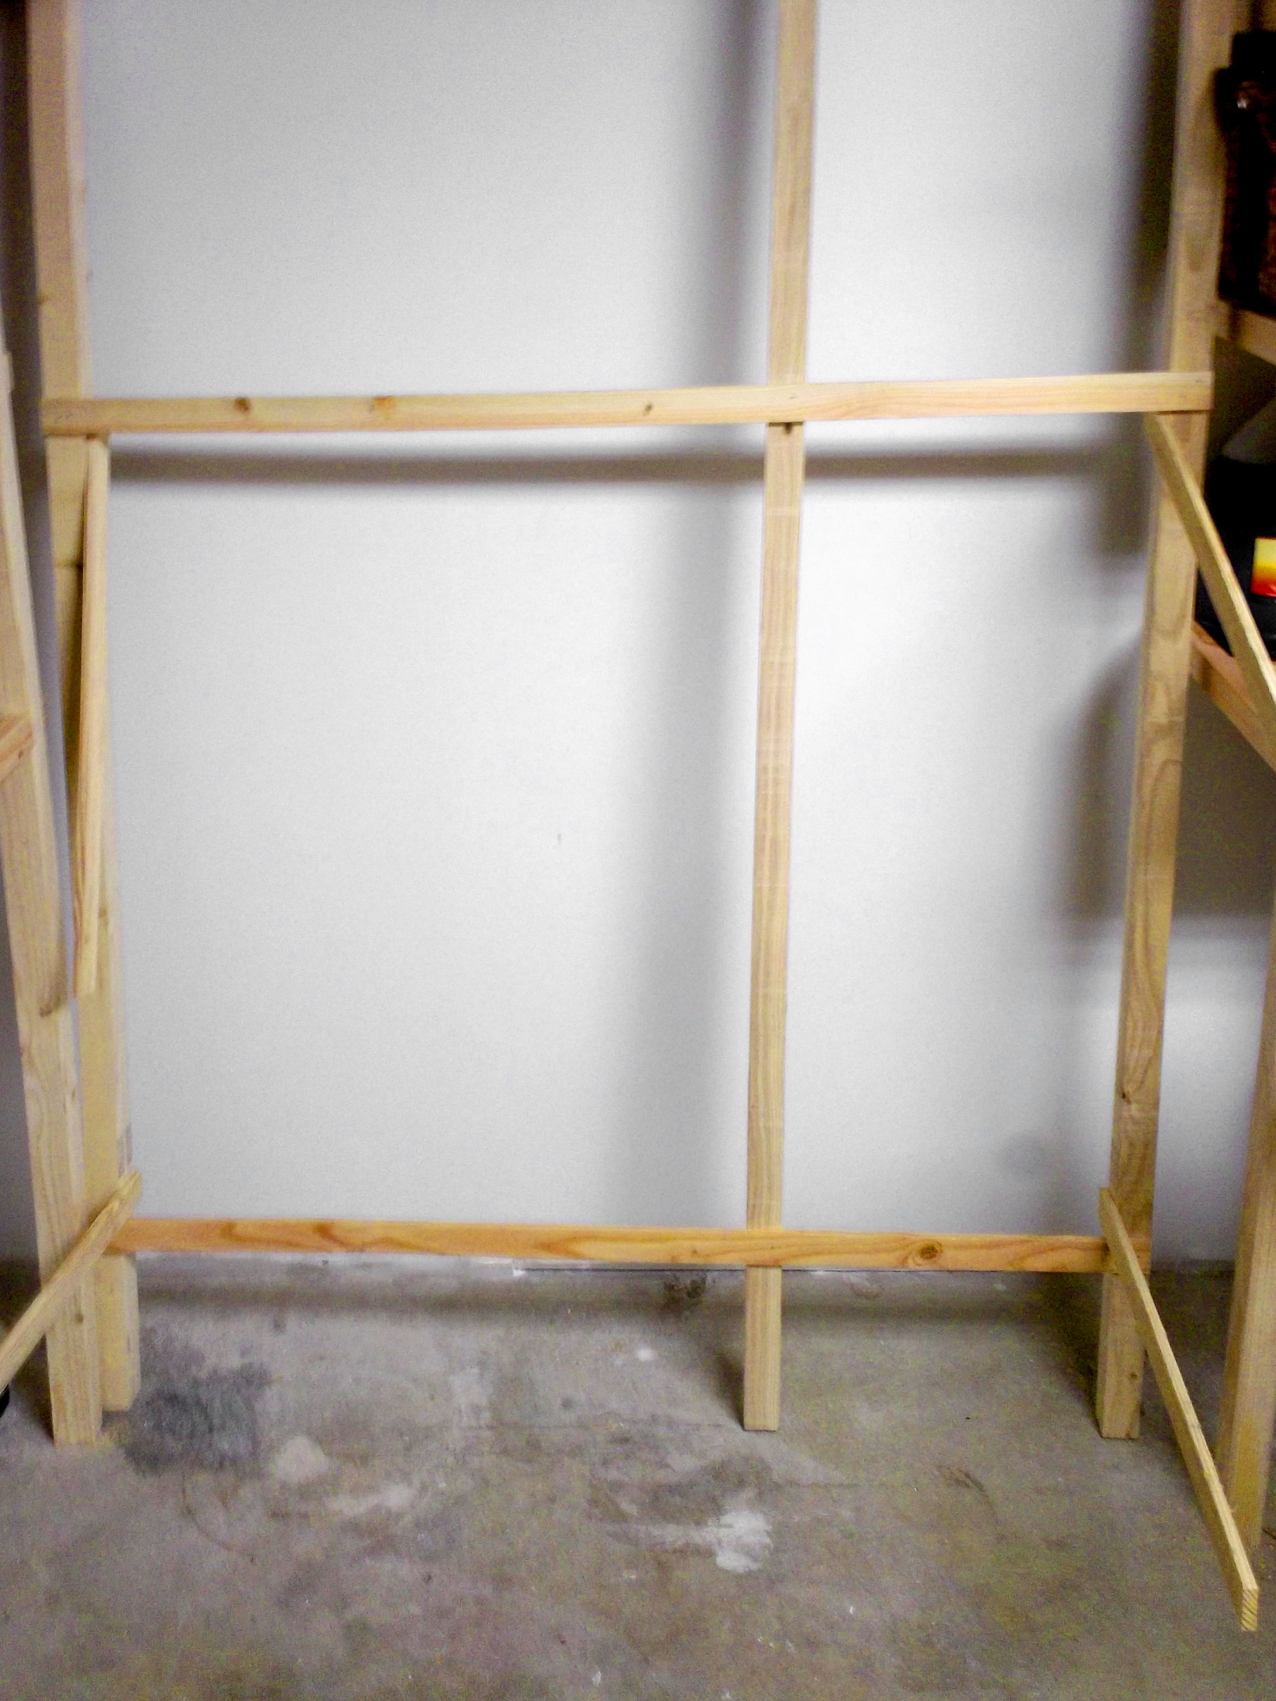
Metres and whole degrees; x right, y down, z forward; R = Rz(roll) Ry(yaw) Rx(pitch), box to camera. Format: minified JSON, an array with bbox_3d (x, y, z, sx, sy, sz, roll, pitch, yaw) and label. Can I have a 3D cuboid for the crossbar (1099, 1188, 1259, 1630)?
[{"bbox_3d":[0.494,0.484,1.751,0.013,0.038,0.680,-1,16,5],"label":"crossbar"}]

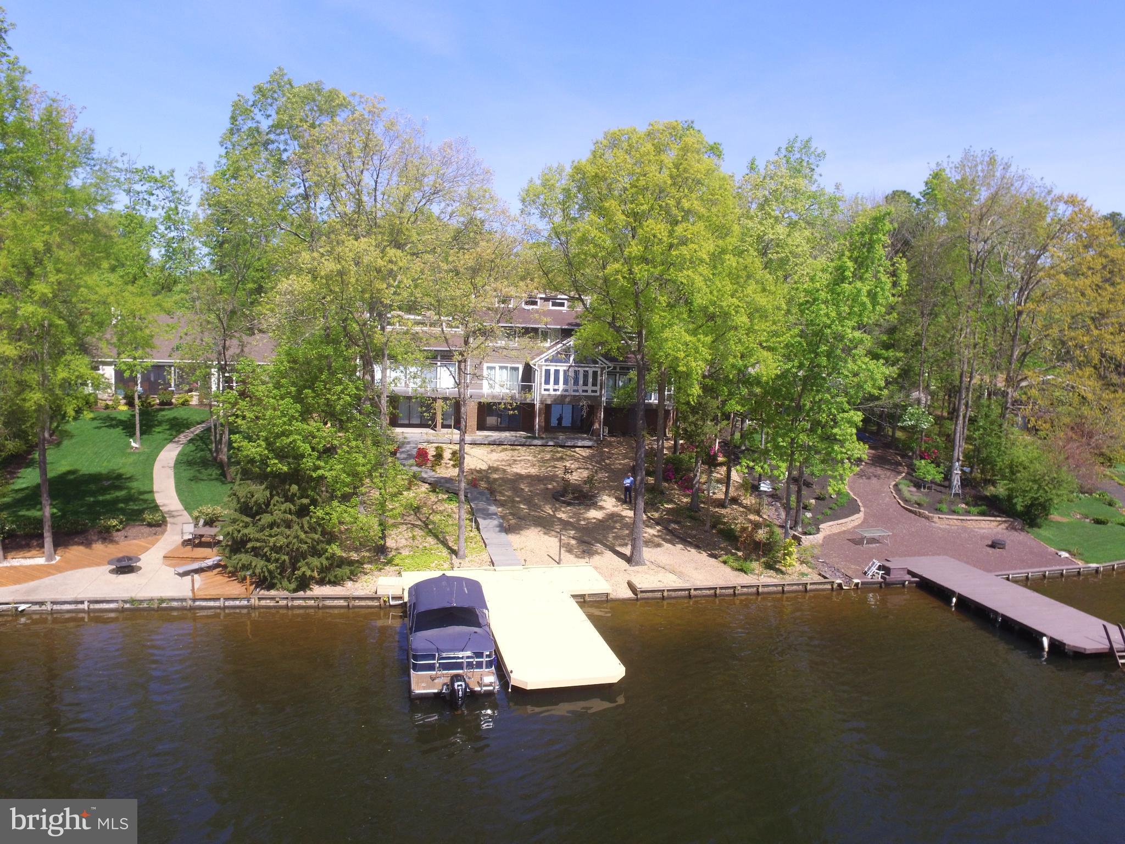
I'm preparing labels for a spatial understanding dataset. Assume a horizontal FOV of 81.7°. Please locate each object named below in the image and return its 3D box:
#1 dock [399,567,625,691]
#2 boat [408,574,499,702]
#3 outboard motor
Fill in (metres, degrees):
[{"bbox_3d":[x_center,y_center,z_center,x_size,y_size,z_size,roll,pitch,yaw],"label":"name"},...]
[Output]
[{"bbox_3d":[-1.496,7.365,24.635,8.592,0.400,10.262,1,6,-16],"label":"dock"},{"bbox_3d":[-3.871,6.911,22.227,2.550,2.550,6.100,0,8,-13],"label":"boat"},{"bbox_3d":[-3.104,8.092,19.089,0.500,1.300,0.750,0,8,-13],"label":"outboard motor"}]

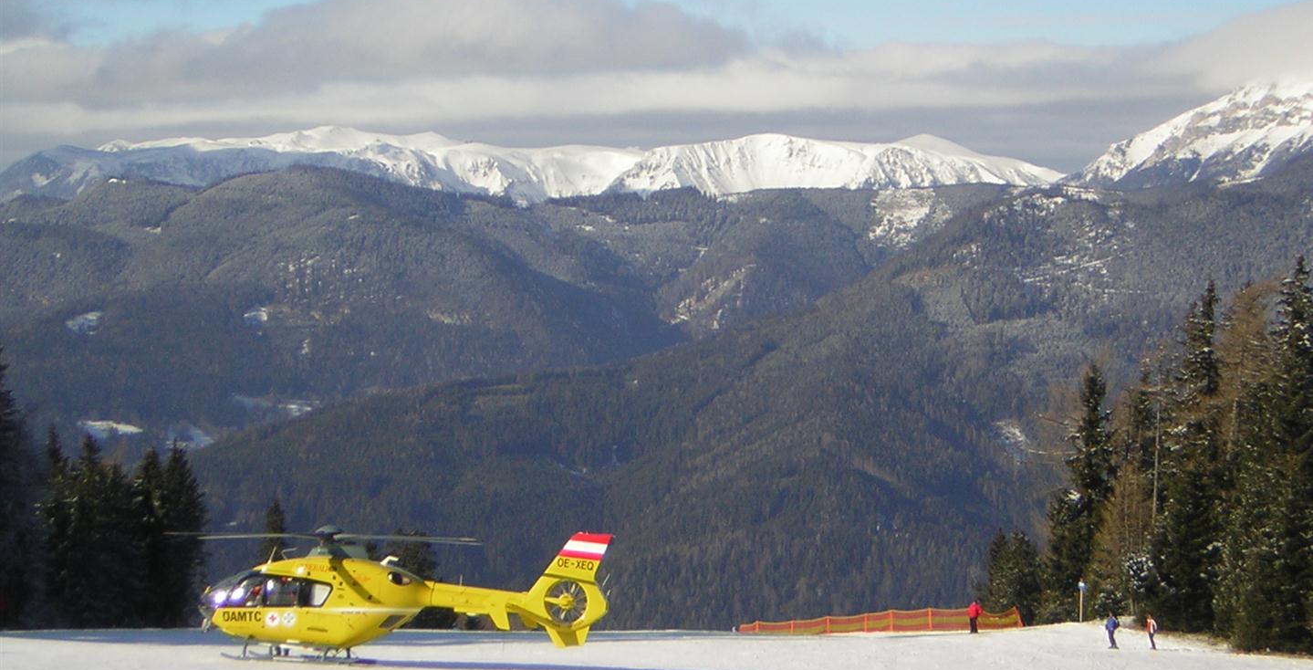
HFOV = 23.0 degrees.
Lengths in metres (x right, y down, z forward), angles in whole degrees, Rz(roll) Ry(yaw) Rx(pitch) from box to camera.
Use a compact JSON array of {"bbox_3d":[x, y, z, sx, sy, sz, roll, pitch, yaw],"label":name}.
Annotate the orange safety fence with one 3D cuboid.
[{"bbox_3d":[12.591,16.088,182.000,16.300,1.500,0.500,0,1,6],"label":"orange safety fence"}]

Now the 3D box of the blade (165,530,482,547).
[{"bbox_3d":[-8.037,4.917,78.100,7.800,0.400,7.300,1,-5,0],"label":"blade"}]

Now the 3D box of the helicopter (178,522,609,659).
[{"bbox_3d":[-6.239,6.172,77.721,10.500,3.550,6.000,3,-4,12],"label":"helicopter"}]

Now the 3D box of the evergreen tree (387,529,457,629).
[{"bbox_3d":[-12.356,12.865,170.000,3.700,5.500,3.700,0,1,0],"label":"evergreen tree"}]

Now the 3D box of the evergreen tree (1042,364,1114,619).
[{"bbox_3d":[25.101,9.402,192.000,4.400,15.500,4.400,0,1,0],"label":"evergreen tree"}]

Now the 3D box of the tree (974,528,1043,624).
[{"bbox_3d":[21.197,14.682,194.000,4.000,6.000,4.000,0,1,0],"label":"tree"}]

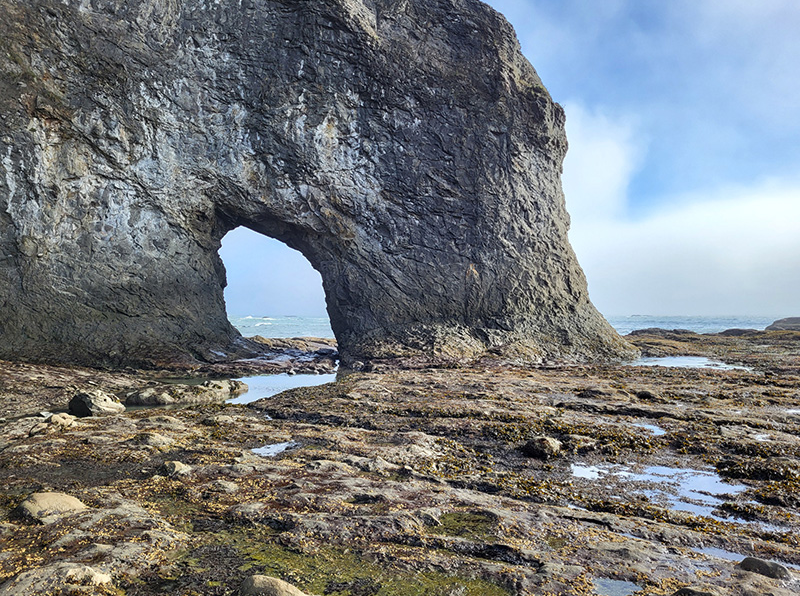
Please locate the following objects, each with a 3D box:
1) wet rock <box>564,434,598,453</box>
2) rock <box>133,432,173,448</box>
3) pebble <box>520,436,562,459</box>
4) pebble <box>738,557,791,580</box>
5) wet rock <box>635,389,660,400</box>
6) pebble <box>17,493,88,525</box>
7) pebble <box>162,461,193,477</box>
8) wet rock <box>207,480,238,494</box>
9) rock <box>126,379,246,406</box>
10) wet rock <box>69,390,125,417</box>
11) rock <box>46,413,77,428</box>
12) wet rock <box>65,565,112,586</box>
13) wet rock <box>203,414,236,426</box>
[{"bbox_3d":[2.190,1.742,7.255,0.393,0.176,0.295,-1,-2,17],"label":"wet rock"},{"bbox_3d":[-3.106,1.796,7.579,0.490,0.176,0.367,0,-2,0],"label":"rock"},{"bbox_3d":[1.667,1.762,7.087,0.478,0.235,0.373,0,-2,0],"label":"pebble"},{"bbox_3d":[2.259,1.672,3.737,0.288,0.095,0.201,-1,-2,36],"label":"pebble"},{"bbox_3d":[4.830,1.871,11.729,0.469,0.202,0.329,-1,-2,22],"label":"wet rock"},{"bbox_3d":[-2.743,1.662,4.754,0.496,0.209,0.337,0,-2,-10],"label":"pebble"},{"bbox_3d":[-2.309,1.769,6.239,0.289,0.147,0.231,0,-2,0],"label":"pebble"},{"bbox_3d":[-1.621,1.730,5.522,0.264,0.091,0.198,1,-2,-16],"label":"wet rock"},{"bbox_3d":[-4.360,1.936,12.434,2.381,0.495,0.857,1,-2,-33],"label":"rock"},{"bbox_3d":[-5.050,1.732,10.006,0.832,0.370,0.707,1,-2,-27],"label":"wet rock"},{"bbox_3d":[-4.949,1.779,8.789,0.382,0.200,0.306,1,-2,-29],"label":"rock"},{"bbox_3d":[-1.849,1.643,3.559,0.246,0.095,0.172,0,-2,0],"label":"wet rock"},{"bbox_3d":[-2.695,1.815,8.974,0.486,0.138,0.340,1,-2,-17],"label":"wet rock"}]

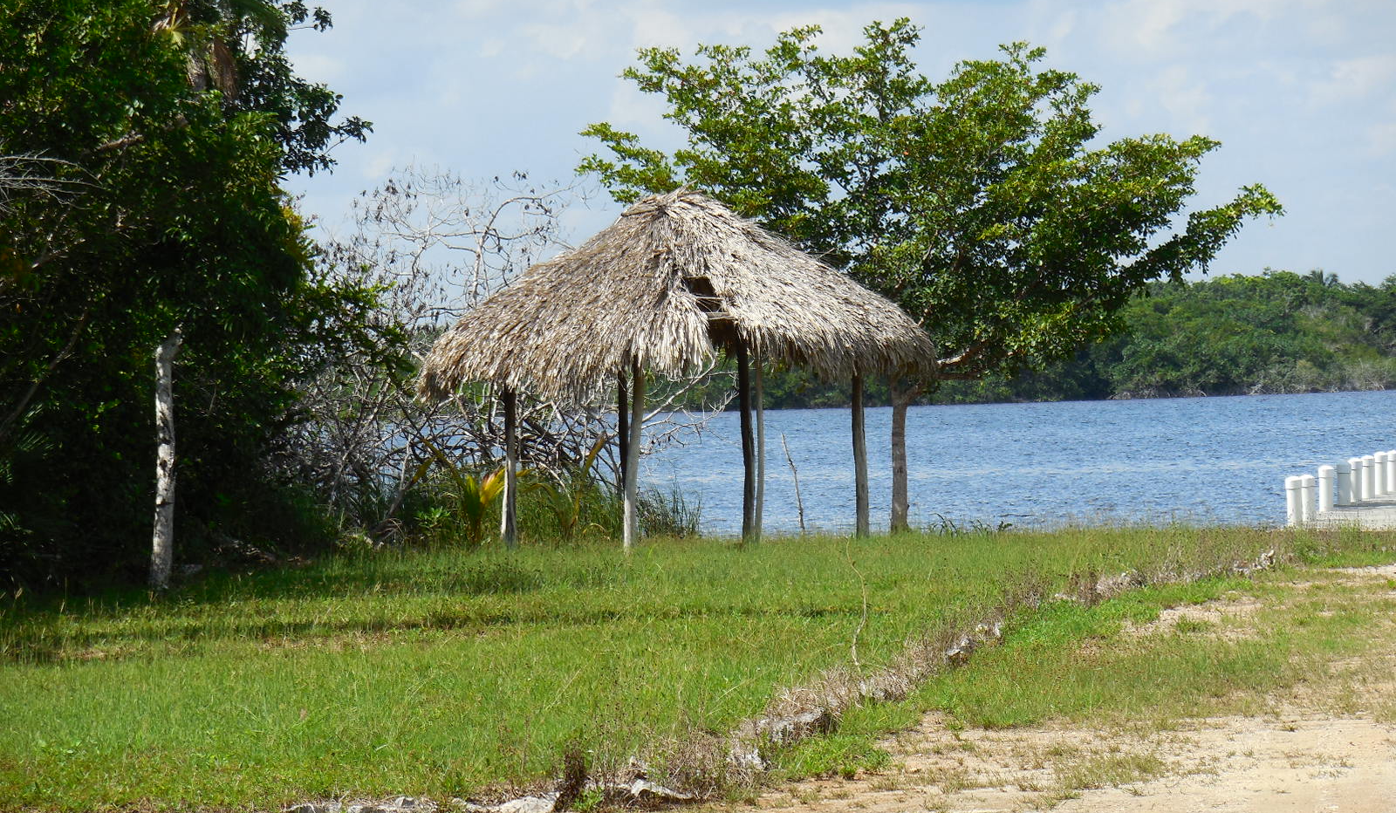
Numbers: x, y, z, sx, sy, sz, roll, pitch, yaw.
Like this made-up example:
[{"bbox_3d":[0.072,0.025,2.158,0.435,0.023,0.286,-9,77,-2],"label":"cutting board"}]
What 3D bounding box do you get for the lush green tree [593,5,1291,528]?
[{"bbox_3d":[2.849,-1.604,95.000,8.500,6.250,7.400,-2,0,0],"label":"lush green tree"}]

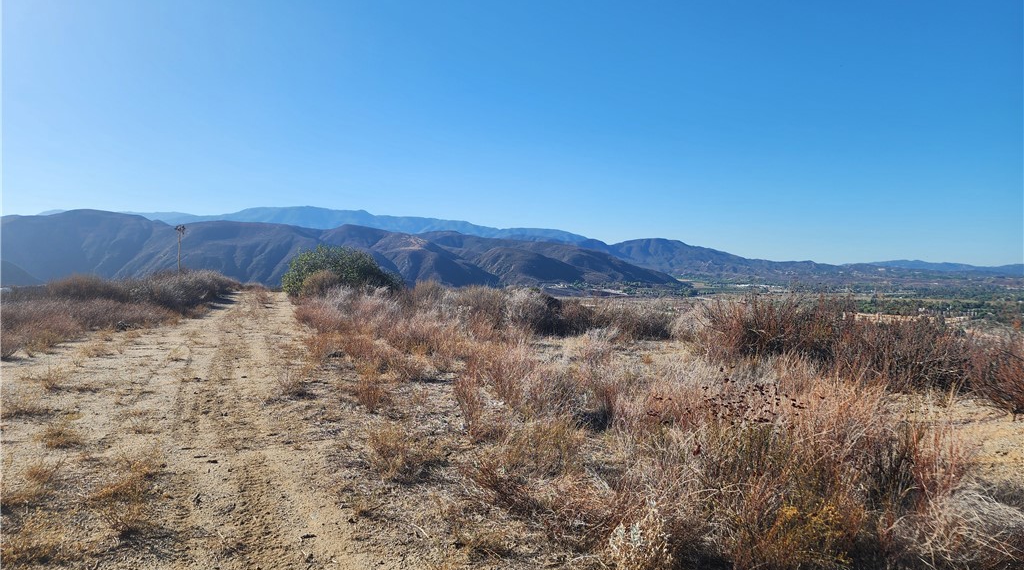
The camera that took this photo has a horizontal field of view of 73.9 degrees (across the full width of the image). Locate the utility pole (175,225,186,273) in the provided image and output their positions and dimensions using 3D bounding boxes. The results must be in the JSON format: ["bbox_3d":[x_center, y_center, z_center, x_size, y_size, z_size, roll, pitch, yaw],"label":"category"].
[{"bbox_3d":[-34.156,-2.373,70.124,1.150,7.500,0.700,-1,2,-26],"label":"utility pole"}]

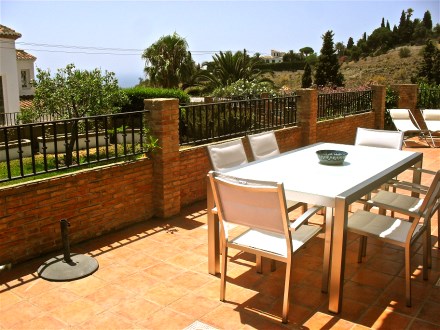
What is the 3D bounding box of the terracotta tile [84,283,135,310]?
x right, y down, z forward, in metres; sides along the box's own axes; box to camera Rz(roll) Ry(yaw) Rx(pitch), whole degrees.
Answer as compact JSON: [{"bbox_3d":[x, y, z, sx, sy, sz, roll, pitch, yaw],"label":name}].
[{"bbox_3d":[-0.738,0.884,2.954,0.258,0.018,0.258,8,14,35],"label":"terracotta tile"}]

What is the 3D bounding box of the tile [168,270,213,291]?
[{"bbox_3d":[-0.218,0.834,3.219,0.245,0.015,0.245,10,16,38],"label":"tile"}]

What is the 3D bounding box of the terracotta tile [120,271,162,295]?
[{"bbox_3d":[-0.579,0.844,3.159,0.258,0.018,0.258,8,14,35],"label":"terracotta tile"}]

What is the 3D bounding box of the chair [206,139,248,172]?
[{"bbox_3d":[0.306,0.281,3.699,0.660,0.880,0.560,8,14,35],"label":"chair"}]

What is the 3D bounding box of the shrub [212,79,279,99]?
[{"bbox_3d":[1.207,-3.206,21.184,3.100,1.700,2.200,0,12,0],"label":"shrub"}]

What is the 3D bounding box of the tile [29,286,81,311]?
[{"bbox_3d":[-1.091,0.896,2.955,0.245,0.015,0.245,10,16,38],"label":"tile"}]

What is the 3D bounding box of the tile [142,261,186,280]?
[{"bbox_3d":[-0.419,0.800,3.373,0.245,0.015,0.245,10,16,38],"label":"tile"}]

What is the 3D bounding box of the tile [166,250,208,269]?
[{"bbox_3d":[-0.259,0.756,3.570,0.245,0.015,0.245,10,16,38],"label":"tile"}]

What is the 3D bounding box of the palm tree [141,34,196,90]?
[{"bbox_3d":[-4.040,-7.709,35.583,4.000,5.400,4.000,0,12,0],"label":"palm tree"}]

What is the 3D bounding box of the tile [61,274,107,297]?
[{"bbox_3d":[-0.953,0.854,3.106,0.258,0.018,0.258,8,14,35],"label":"tile"}]

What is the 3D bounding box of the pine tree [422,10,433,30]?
[{"bbox_3d":[48.983,-33.660,105.594,2.400,5.500,2.400,0,12,0],"label":"pine tree"}]

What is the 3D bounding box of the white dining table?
[{"bbox_3d":[0.907,0.344,3.747,1.005,0.740,1.989,8,14,35],"label":"white dining table"}]

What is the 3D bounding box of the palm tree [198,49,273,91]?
[{"bbox_3d":[0.901,-4.945,26.372,4.300,3.800,4.300,0,11,0],"label":"palm tree"}]

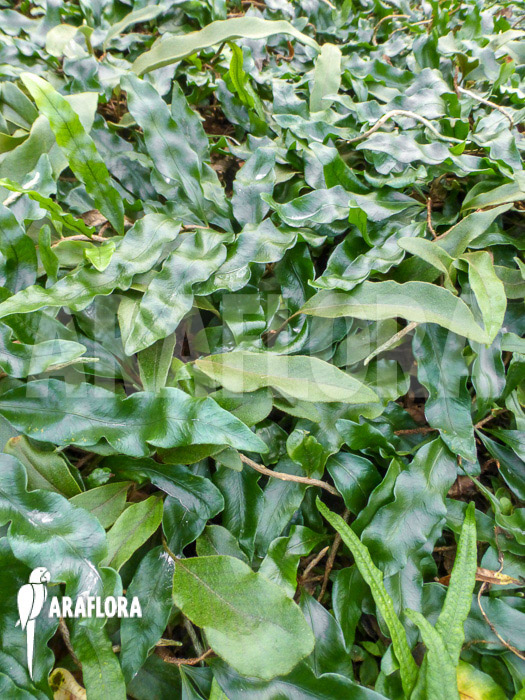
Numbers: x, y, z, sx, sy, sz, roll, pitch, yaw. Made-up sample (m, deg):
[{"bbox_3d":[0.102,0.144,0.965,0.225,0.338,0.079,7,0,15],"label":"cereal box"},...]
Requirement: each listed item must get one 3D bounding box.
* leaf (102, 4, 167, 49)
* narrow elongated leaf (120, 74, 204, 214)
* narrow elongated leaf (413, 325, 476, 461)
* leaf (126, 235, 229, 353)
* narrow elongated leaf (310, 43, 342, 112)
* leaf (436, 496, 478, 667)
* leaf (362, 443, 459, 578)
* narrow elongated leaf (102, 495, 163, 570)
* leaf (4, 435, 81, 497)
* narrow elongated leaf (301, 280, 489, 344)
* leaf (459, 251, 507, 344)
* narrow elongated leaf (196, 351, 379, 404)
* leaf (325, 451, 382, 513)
[{"bbox_3d":[-0.232,-0.601,0.900,0.035,0.025,0.165,35,68,18],"label":"leaf"},{"bbox_3d":[-0.124,-0.264,0.625,0.052,0.022,0.240,-23,75,-19],"label":"narrow elongated leaf"},{"bbox_3d":[0.163,0.035,0.433,0.043,0.028,0.130,-13,73,9],"label":"narrow elongated leaf"},{"bbox_3d":[-0.096,-0.066,0.510,0.053,0.030,0.173,23,62,1],"label":"leaf"},{"bbox_3d":[0.097,-0.431,0.772,0.041,0.015,0.142,8,76,2],"label":"narrow elongated leaf"},{"bbox_3d":[0.128,0.152,0.315,0.016,0.012,0.105,8,82,21],"label":"leaf"},{"bbox_3d":[0.109,0.109,0.344,0.052,0.020,0.101,22,69,17],"label":"leaf"},{"bbox_3d":[-0.091,0.129,0.345,0.025,0.012,0.064,30,66,7],"label":"narrow elongated leaf"},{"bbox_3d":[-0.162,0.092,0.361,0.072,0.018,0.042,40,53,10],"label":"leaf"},{"bbox_3d":[0.116,-0.031,0.435,0.162,0.025,0.040,8,60,7],"label":"narrow elongated leaf"},{"bbox_3d":[0.225,-0.056,0.500,0.034,0.022,0.116,-3,63,16],"label":"leaf"},{"bbox_3d":[0.020,0.023,0.418,0.158,0.022,0.042,9,68,5],"label":"narrow elongated leaf"},{"bbox_3d":[0.063,0.101,0.355,0.036,0.013,0.051,-27,68,-4],"label":"leaf"}]

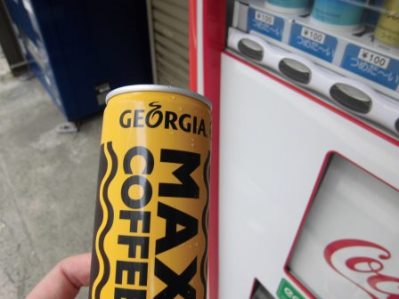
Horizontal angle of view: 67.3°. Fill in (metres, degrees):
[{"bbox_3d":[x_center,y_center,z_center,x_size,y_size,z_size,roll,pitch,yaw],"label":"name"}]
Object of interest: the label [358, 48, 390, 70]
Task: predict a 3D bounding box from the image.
[{"bbox_3d":[0.174,-0.090,0.298,0.002,0.010,0.031,-24,46,-27],"label":"label"}]

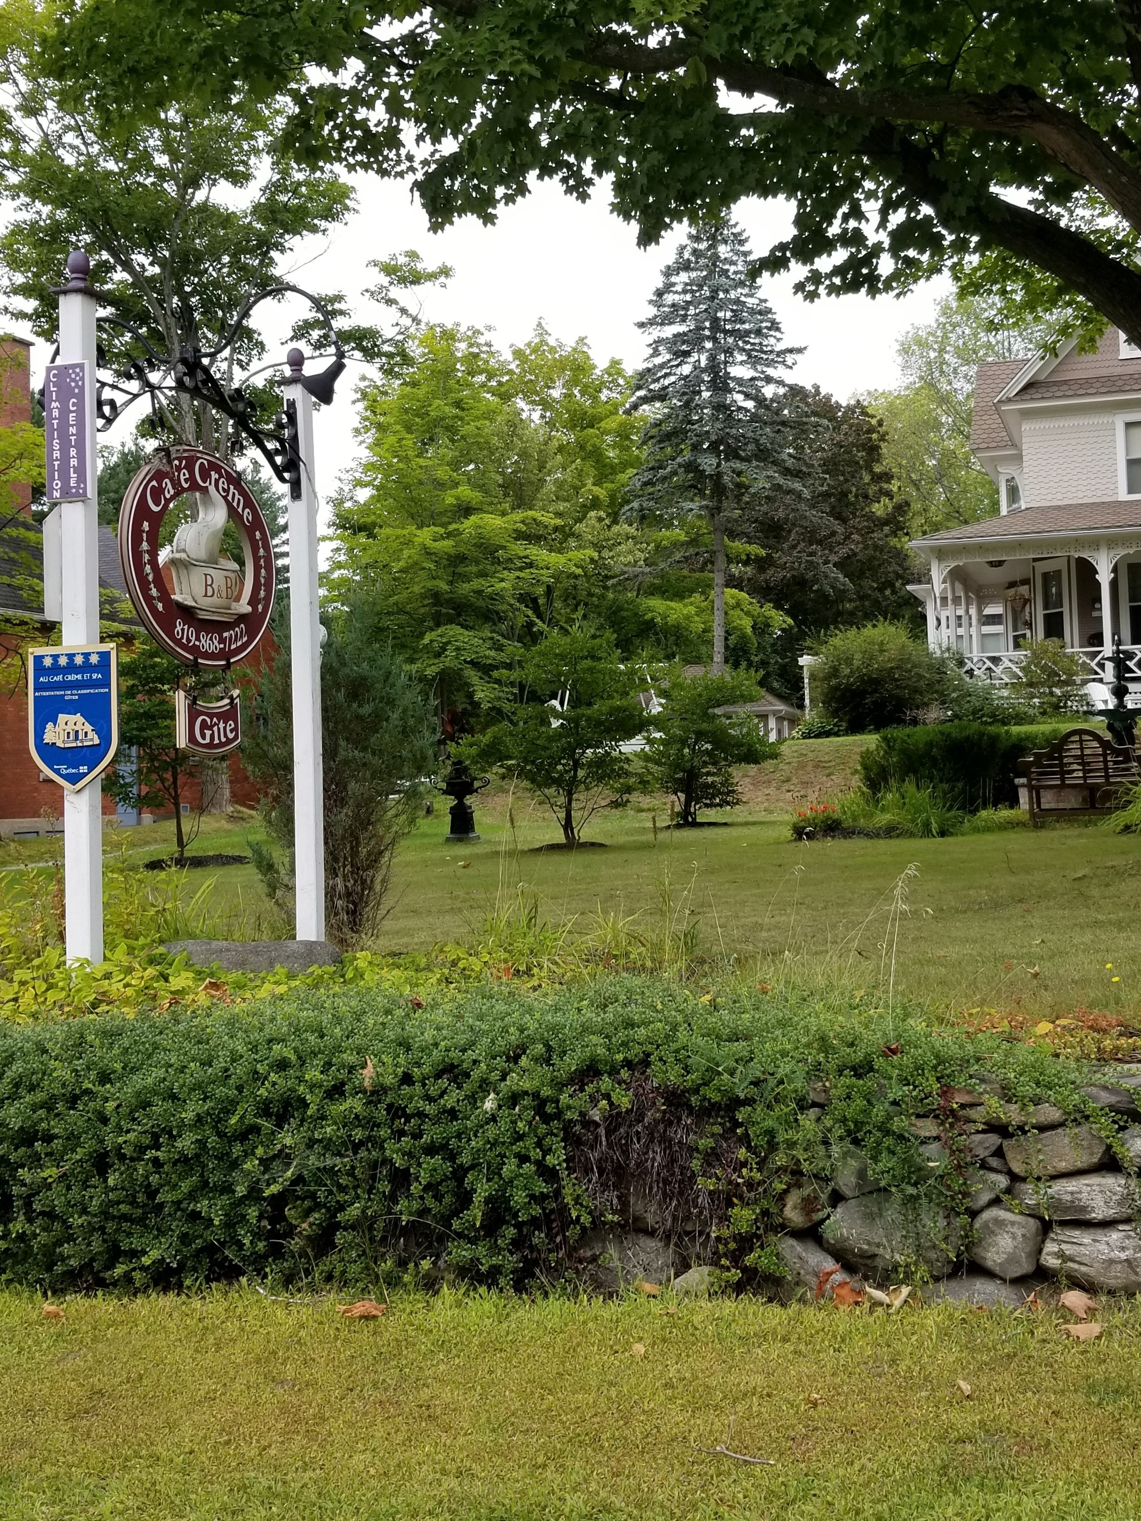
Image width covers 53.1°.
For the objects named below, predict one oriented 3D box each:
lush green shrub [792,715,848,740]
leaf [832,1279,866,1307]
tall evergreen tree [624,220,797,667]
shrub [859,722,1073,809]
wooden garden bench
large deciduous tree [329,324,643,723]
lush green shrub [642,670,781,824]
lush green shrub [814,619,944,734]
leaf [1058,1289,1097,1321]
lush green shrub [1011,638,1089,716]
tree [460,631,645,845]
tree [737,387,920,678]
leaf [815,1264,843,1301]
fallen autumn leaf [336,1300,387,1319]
[{"bbox_3d":[4.685,-0.626,21.500,1.000,0.440,0.800,-2,-2,5],"label":"lush green shrub"},{"bbox_3d":[0.818,1.565,3.359,0.100,0.070,0.060,-2,-2,12],"label":"leaf"},{"bbox_3d":[3.574,-7.224,29.000,4.344,13.091,4.200,-2,-2,0],"label":"tall evergreen tree"},{"bbox_3d":[5.049,0.068,14.600,2.450,1.050,1.300,-2,-2,14],"label":"shrub"},{"bbox_3d":[5.610,0.175,12.392,1.330,1.060,0.630,-4,-1,31],"label":"wooden garden bench"},{"bbox_3d":[-1.994,-5.153,27.000,7.386,10.335,6.600,-2,-2,0],"label":"large deciduous tree"},{"bbox_3d":[1.862,-0.199,15.300,1.830,2.101,1.750,-2,-2,0],"label":"lush green shrub"},{"bbox_3d":[6.008,-1.612,22.300,2.575,2.180,2.400,-2,-2,0],"label":"lush green shrub"},{"bbox_3d":[1.510,1.621,3.400,0.117,0.055,0.090,-2,-2,0],"label":"leaf"},{"bbox_3d":[9.767,-1.672,23.300,1.575,1.672,1.500,-2,-2,0],"label":"lush green shrub"},{"bbox_3d":[-0.190,-0.235,12.200,1.967,2.284,1.850,-2,-2,0],"label":"tree"},{"bbox_3d":[8.351,-7.101,37.000,5.900,10.000,5.600,-2,-2,0],"label":"tree"},{"bbox_3d":[0.764,1.551,3.384,0.070,0.090,0.055,-2,-2,12],"label":"leaf"},{"bbox_3d":[-0.617,1.625,3.381,0.143,0.027,0.080,-1,-2,-10],"label":"fallen autumn leaf"}]

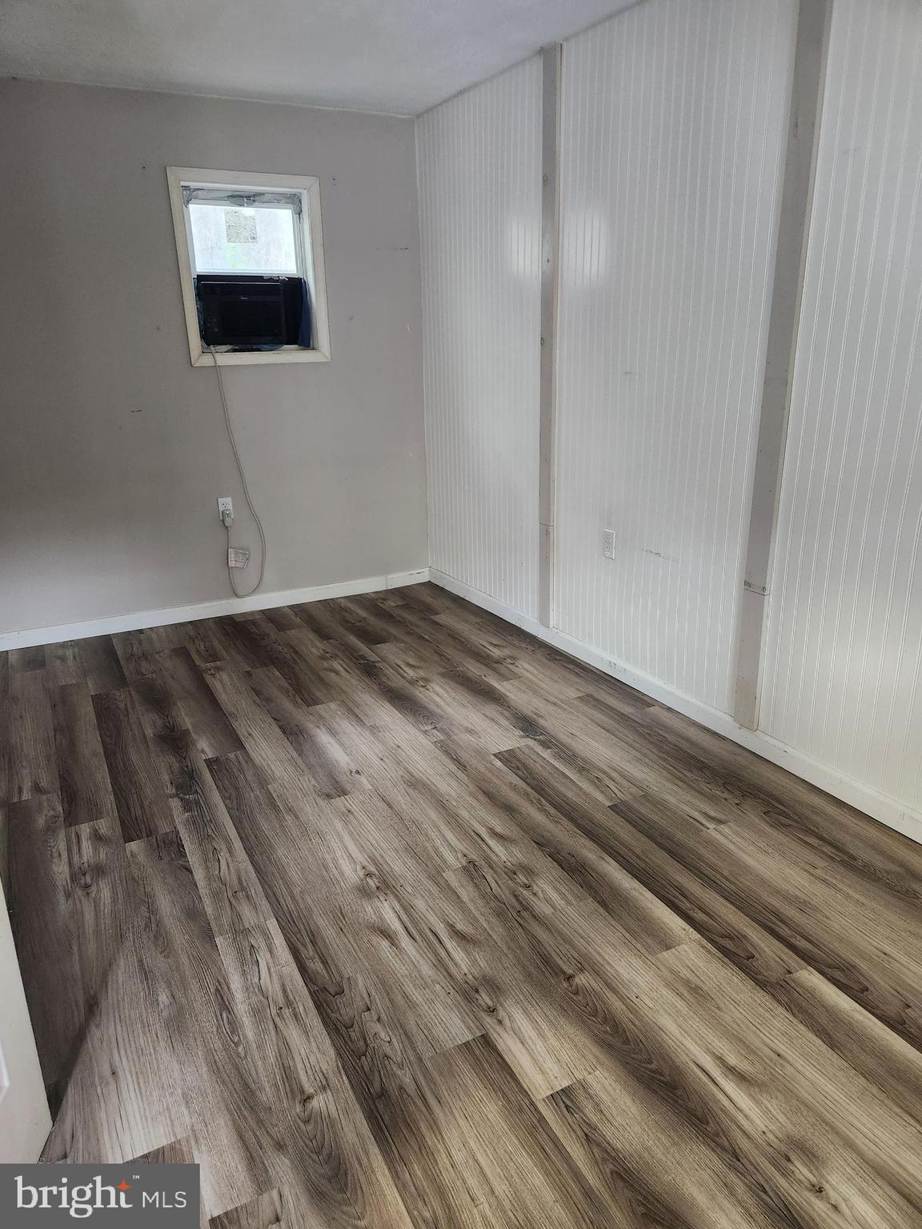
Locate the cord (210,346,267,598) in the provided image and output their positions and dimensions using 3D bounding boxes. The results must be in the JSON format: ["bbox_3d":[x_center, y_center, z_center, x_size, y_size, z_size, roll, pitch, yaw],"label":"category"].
[{"bbox_3d":[-1.133,-0.701,4.166,0.205,1.266,0.067,-11,21,-26],"label":"cord"}]

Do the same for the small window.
[{"bbox_3d":[-1.018,-1.673,3.995,0.709,0.854,0.115,-11,21,-26],"label":"small window"}]

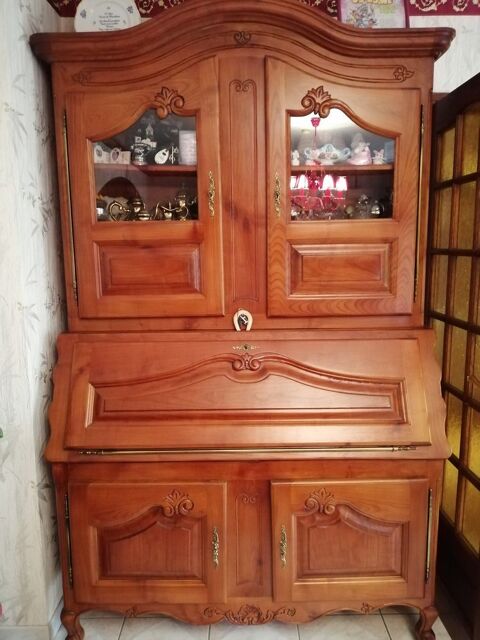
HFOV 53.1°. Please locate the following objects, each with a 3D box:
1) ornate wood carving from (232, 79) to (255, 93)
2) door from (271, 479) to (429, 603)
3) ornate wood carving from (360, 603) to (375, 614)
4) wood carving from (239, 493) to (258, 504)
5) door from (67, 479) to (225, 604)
[{"bbox_3d":[0.012,-0.808,1.657,0.076,0.046,0.014,-1,8,1],"label":"ornate wood carving"},{"bbox_3d":[0.386,0.780,1.712,0.546,0.459,0.032,-1,8,1],"label":"door"},{"bbox_3d":[0.461,1.044,1.739,0.051,0.048,0.018,-1,8,1],"label":"ornate wood carving"},{"bbox_3d":[0.030,0.631,1.700,0.071,0.045,0.014,-1,8,1],"label":"wood carving"},{"bbox_3d":[-0.322,0.791,1.720,0.552,0.462,0.032,-1,8,1],"label":"door"}]

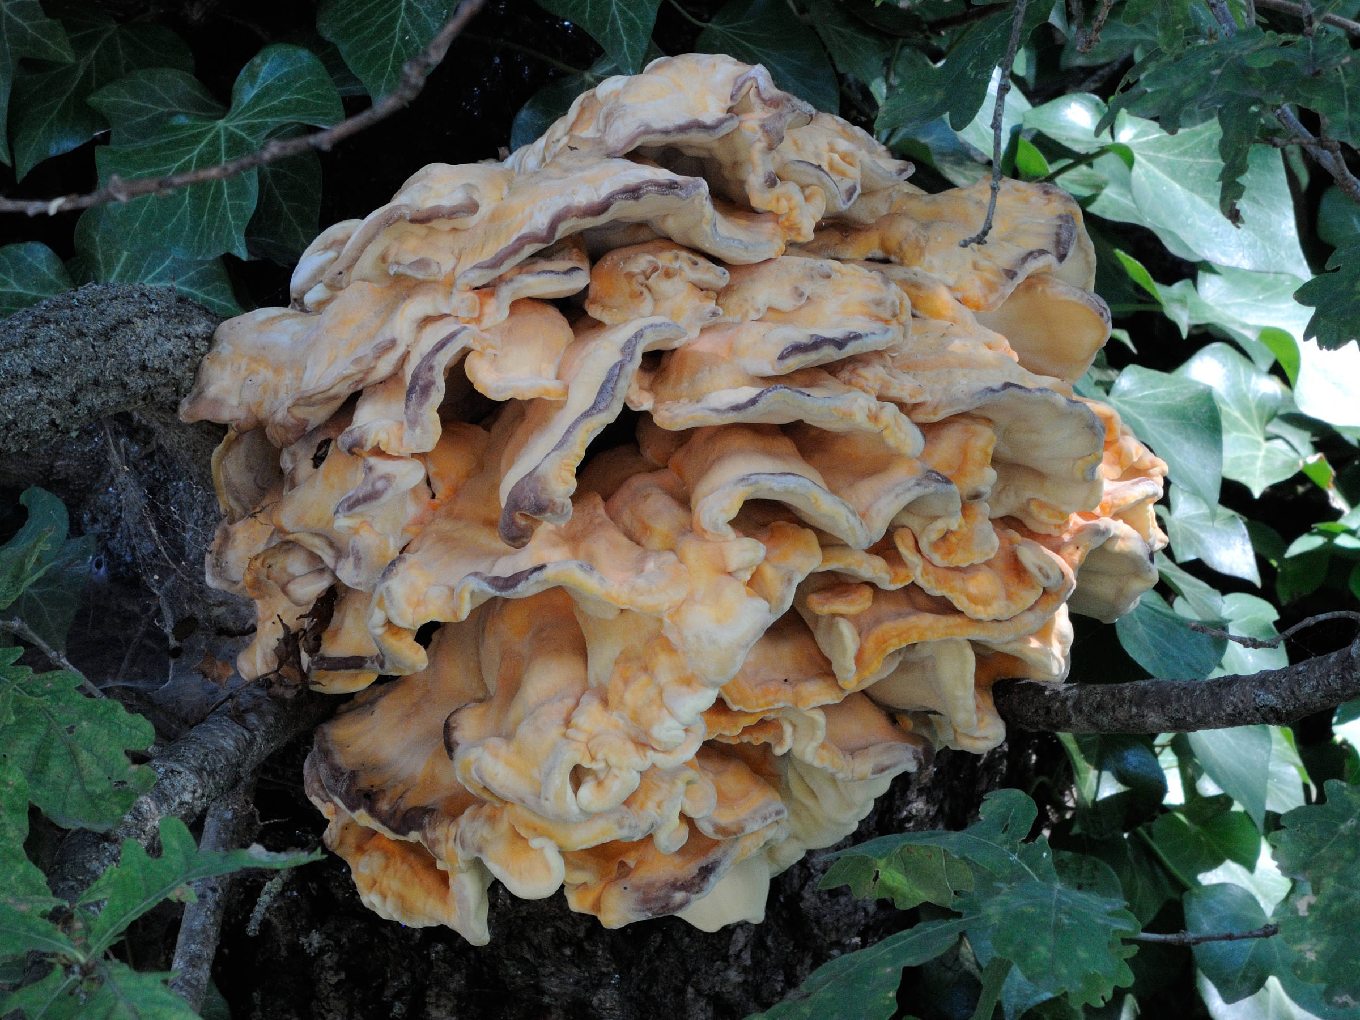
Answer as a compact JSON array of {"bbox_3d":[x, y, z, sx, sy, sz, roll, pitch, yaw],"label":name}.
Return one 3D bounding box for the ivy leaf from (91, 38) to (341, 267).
[{"bbox_3d":[-0.159,-0.123,2.700,0.085,0.078,0.024,0,-21,0],"label":"ivy leaf"}]

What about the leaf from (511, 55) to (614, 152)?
[{"bbox_3d":[-0.039,-0.139,2.760,0.042,0.044,0.014,0,-21,16],"label":"leaf"}]

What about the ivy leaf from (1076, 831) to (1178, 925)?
[{"bbox_3d":[0.157,0.129,2.770,0.038,0.040,0.014,0,-18,-6],"label":"ivy leaf"}]

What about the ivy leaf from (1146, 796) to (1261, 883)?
[{"bbox_3d":[0.184,0.117,2.760,0.041,0.035,0.013,0,-18,-6],"label":"ivy leaf"}]

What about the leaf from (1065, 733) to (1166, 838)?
[{"bbox_3d":[0.153,0.095,2.760,0.036,0.042,0.016,0,-21,-13],"label":"leaf"}]

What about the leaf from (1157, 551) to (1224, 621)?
[{"bbox_3d":[0.177,0.027,2.760,0.034,0.029,0.011,0,-27,-24],"label":"leaf"}]

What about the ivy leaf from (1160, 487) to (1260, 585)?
[{"bbox_3d":[0.186,0.009,2.760,0.037,0.039,0.014,0,-27,-16],"label":"ivy leaf"}]

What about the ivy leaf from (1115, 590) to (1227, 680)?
[{"bbox_3d":[0.171,0.044,2.740,0.039,0.035,0.012,0,-21,9],"label":"ivy leaf"}]

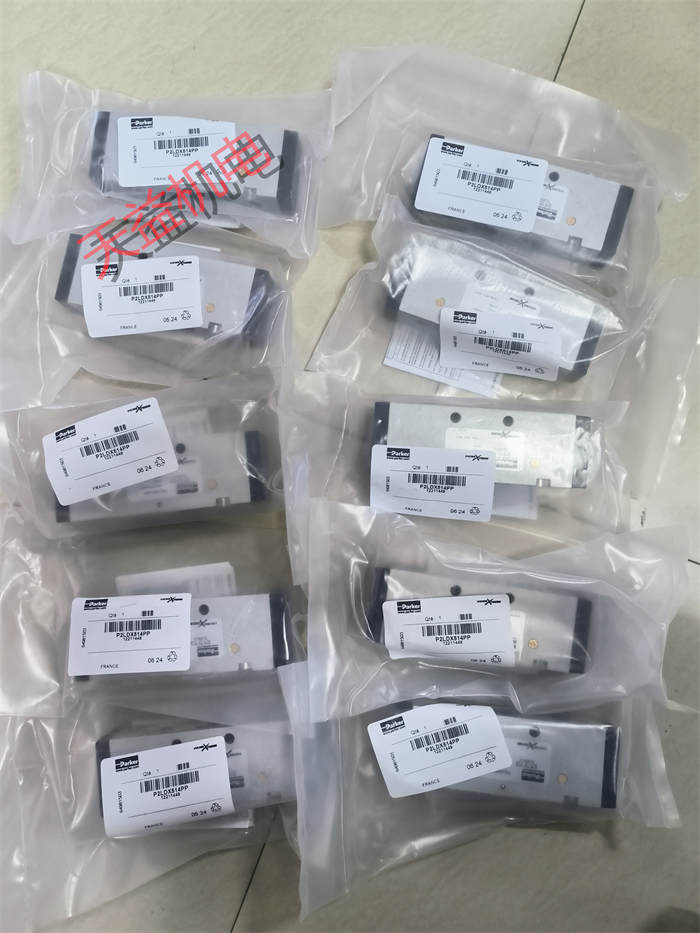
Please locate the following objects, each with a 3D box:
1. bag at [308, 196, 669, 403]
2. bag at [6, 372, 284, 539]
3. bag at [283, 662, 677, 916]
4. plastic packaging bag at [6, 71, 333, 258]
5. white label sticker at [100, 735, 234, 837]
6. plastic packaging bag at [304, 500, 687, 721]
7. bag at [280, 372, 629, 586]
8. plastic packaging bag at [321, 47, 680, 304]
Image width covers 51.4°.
[{"bbox_3d":[0.102,-0.114,0.517,0.232,0.043,0.129,11,87,4],"label":"bag"},{"bbox_3d":[-0.153,-0.007,0.523,0.196,0.042,0.101,-5,86,2],"label":"bag"},{"bbox_3d":[0.089,0.217,0.495,0.254,0.043,0.161,-4,86,3],"label":"bag"},{"bbox_3d":[-0.135,-0.227,0.537,0.239,0.046,0.143,6,84,2],"label":"plastic packaging bag"},{"bbox_3d":[-0.122,0.214,0.489,0.083,0.004,0.050,-12,85,2],"label":"white label sticker"},{"bbox_3d":[0.099,0.107,0.501,0.257,0.045,0.145,3,86,3],"label":"plastic packaging bag"},{"bbox_3d":[0.071,0.013,0.511,0.237,0.042,0.142,2,86,3],"label":"bag"},{"bbox_3d":[0.110,-0.220,0.524,0.262,0.043,0.153,11,87,4],"label":"plastic packaging bag"}]

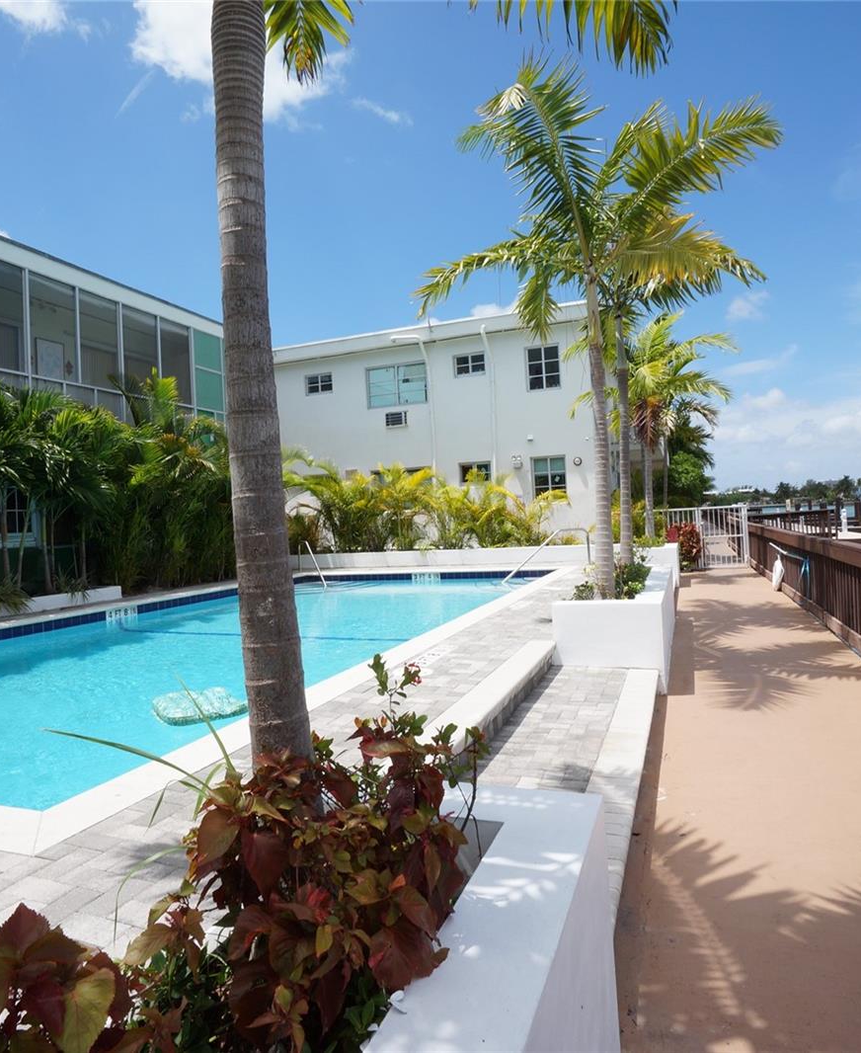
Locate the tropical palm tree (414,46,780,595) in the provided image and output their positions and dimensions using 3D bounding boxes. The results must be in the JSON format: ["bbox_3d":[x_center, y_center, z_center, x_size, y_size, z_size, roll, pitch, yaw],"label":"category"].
[{"bbox_3d":[1.649,-1.825,6.306,3.250,5.050,2.900,-2,0,22],"label":"tropical palm tree"}]

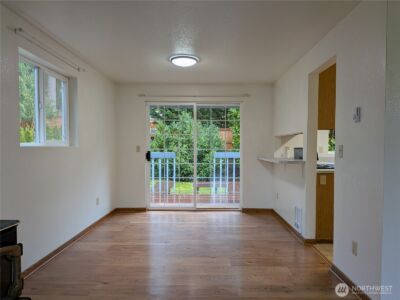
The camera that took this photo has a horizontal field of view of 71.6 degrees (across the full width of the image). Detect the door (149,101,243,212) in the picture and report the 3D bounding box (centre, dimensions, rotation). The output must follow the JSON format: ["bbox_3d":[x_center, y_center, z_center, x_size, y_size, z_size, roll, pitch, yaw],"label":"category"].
[{"bbox_3d":[-0.117,0.107,5.250,1.810,2.030,0.100,0,1,1],"label":"door"}]

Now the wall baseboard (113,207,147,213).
[{"bbox_3d":[-1.313,1.143,5.255,0.600,0.078,0.014,0,1,1],"label":"wall baseboard"}]

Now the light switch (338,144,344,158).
[{"bbox_3d":[1.314,0.015,2.586,0.009,0.117,0.073,0,1,1],"label":"light switch"}]

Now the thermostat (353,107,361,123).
[{"bbox_3d":[1.297,-0.295,2.311,0.030,0.125,0.078,0,1,1],"label":"thermostat"}]

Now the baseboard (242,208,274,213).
[{"bbox_3d":[1.075,1.137,5.208,0.565,0.074,0.014,0,1,1],"label":"baseboard"}]

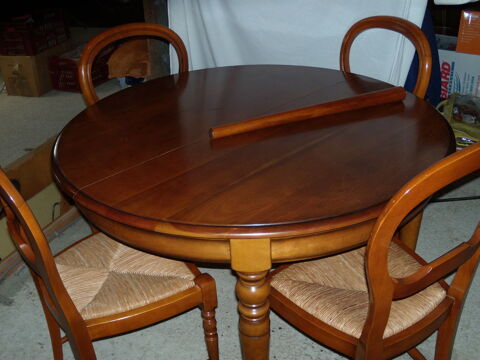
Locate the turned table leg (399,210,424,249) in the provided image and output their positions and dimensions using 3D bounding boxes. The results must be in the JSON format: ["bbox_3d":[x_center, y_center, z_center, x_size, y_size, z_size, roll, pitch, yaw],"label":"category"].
[{"bbox_3d":[0.563,0.161,1.655,0.080,0.700,0.080,-2,29,3],"label":"turned table leg"}]

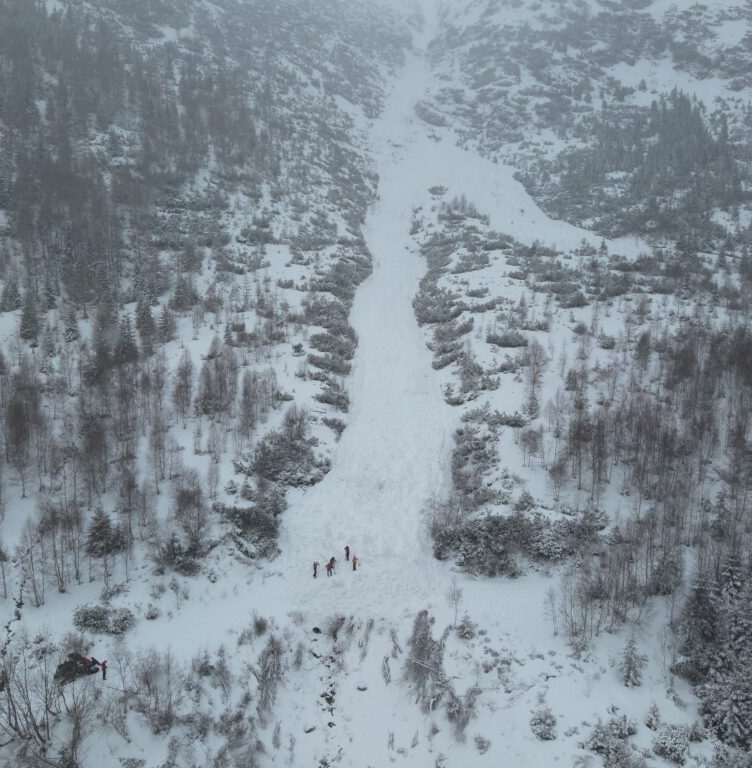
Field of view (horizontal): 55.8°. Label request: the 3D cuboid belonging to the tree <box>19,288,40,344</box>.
[{"bbox_3d":[-71.040,-14.040,145.570,4.200,10.900,4.200,0,9,0],"label":"tree"}]

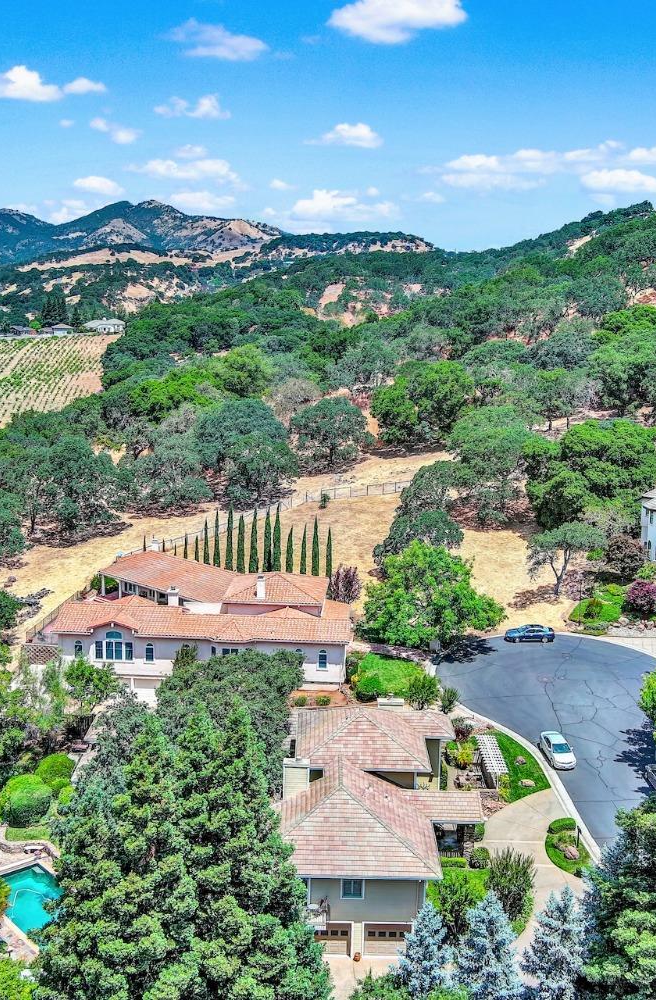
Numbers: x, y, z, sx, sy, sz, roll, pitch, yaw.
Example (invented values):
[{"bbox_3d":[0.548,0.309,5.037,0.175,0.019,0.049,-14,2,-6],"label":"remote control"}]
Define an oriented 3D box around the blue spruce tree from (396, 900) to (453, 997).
[{"bbox_3d":[5.594,25.471,69.210,3.300,6.010,3.300,1,11,0],"label":"blue spruce tree"}]

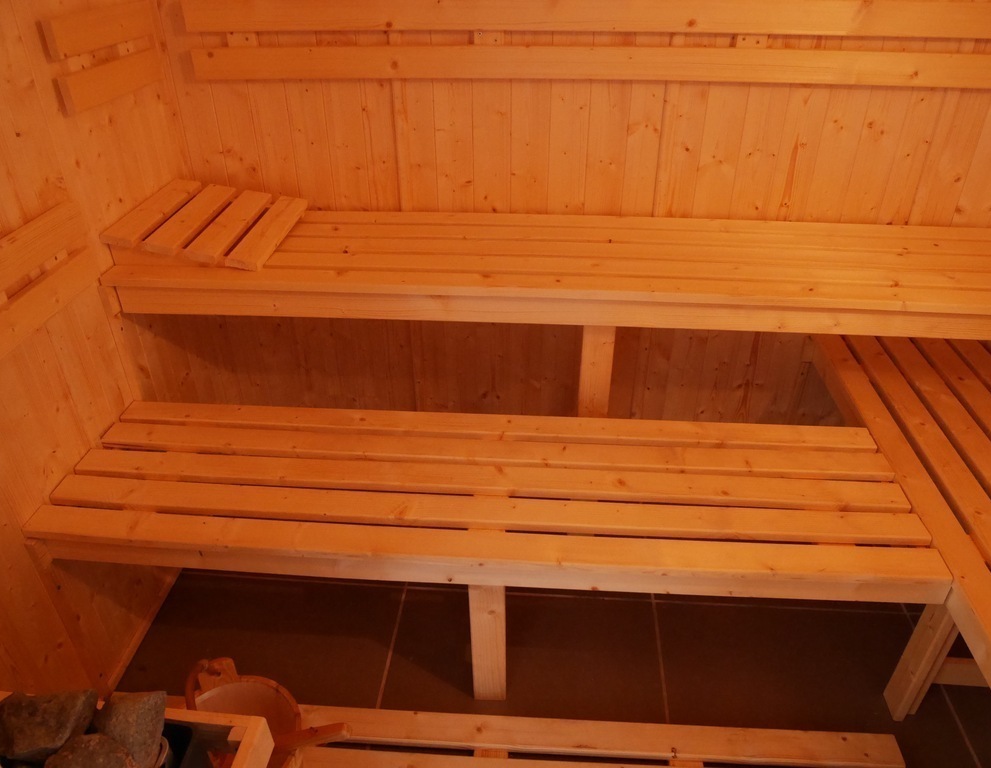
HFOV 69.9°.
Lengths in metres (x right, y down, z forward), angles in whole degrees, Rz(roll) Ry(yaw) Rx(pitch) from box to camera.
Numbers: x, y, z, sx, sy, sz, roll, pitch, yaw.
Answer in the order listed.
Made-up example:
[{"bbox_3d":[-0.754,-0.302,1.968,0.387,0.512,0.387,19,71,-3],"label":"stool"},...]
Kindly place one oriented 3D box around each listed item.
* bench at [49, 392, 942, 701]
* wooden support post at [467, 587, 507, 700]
[{"bbox_3d":[-0.027,0.379,1.506,1.603,0.474,0.411,2,33,4],"label":"bench"},{"bbox_3d":[-0.010,0.481,1.392,0.068,0.426,0.030,2,33,4],"label":"wooden support post"}]

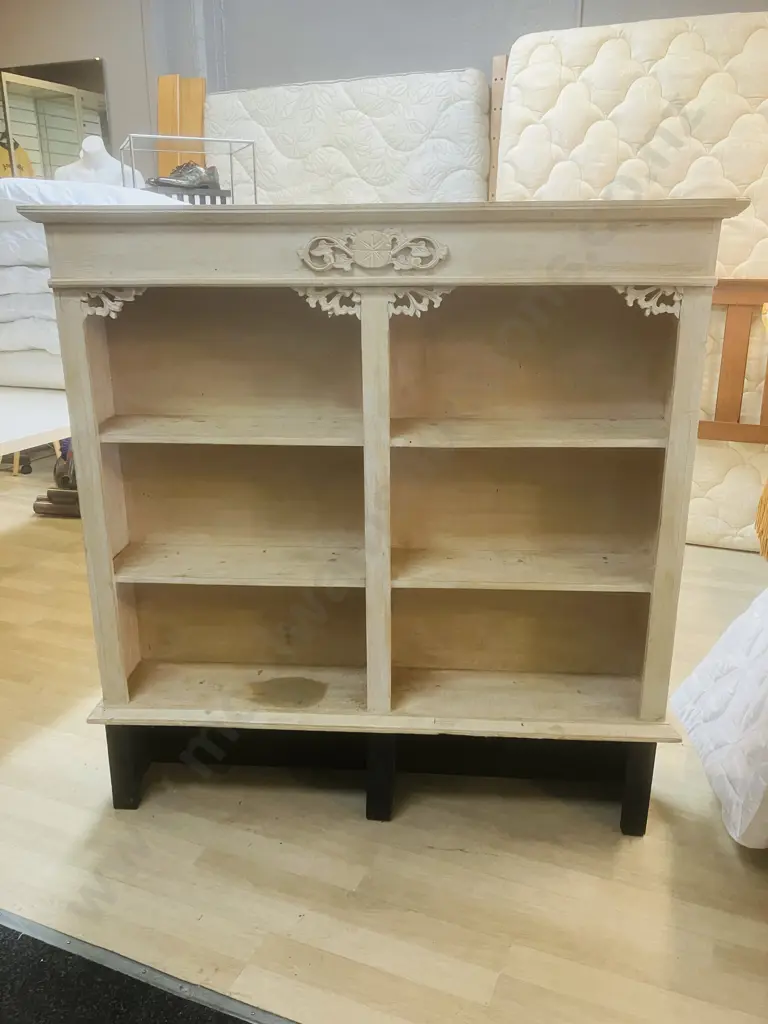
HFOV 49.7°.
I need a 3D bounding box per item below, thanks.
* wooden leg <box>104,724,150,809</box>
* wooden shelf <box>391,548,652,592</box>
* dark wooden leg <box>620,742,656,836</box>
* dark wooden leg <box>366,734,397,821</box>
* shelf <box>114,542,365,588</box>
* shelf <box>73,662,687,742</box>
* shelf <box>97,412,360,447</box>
[{"bbox_3d":[-0.558,0.530,1.786,0.051,0.231,0.047,1,17,4],"label":"wooden leg"},{"bbox_3d":[0.299,0.126,1.815,0.572,0.016,0.198,1,18,4],"label":"wooden shelf"},{"bbox_3d":[0.517,0.550,1.701,0.051,0.231,0.047,1,17,4],"label":"dark wooden leg"},{"bbox_3d":[-0.010,0.539,1.746,0.051,0.231,0.047,1,17,4],"label":"dark wooden leg"},{"bbox_3d":[-0.309,0.117,1.860,0.577,0.016,0.198,1,18,4],"label":"shelf"},{"bbox_3d":[-0.006,0.433,1.918,1.304,0.037,0.233,1,18,4],"label":"shelf"},{"bbox_3d":[-0.292,-0.161,1.628,0.529,0.017,0.188,1,17,4],"label":"shelf"}]

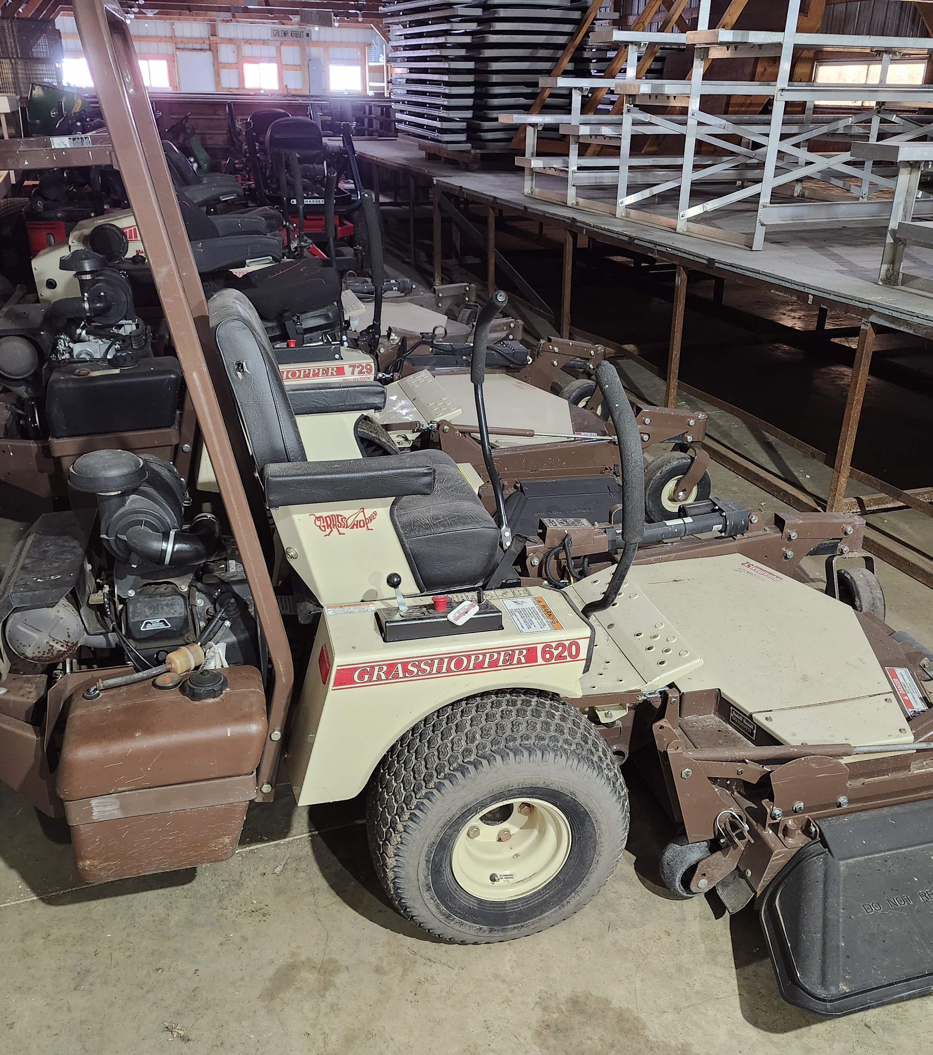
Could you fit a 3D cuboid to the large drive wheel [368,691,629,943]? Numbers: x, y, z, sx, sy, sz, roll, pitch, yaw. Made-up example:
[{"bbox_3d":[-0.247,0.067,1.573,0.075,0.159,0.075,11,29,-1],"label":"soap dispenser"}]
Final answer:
[{"bbox_3d":[0.063,0.572,1.861,0.505,0.505,0.215,-5,25,-12],"label":"large drive wheel"}]

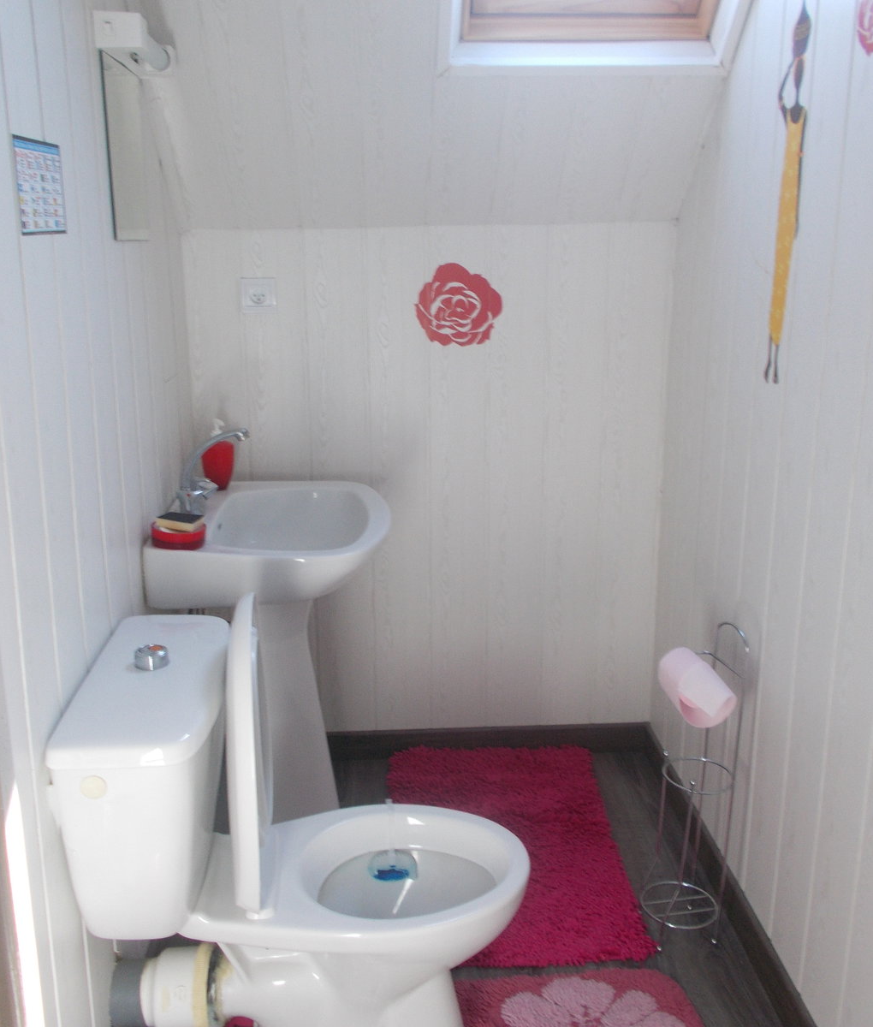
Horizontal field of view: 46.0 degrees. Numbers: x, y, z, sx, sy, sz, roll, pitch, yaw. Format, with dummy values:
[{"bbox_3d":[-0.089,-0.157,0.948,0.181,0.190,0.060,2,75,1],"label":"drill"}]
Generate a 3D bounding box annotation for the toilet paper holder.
[{"bbox_3d":[0.495,0.531,2.020,0.153,0.675,0.168,-1,16,-4],"label":"toilet paper holder"}]

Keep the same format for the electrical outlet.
[{"bbox_3d":[-0.419,-0.513,2.422,0.081,0.081,0.015,-1,16,-4],"label":"electrical outlet"}]

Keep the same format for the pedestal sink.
[{"bbox_3d":[-0.336,0.387,2.278,0.467,0.806,0.584,-1,16,-4],"label":"pedestal sink"}]

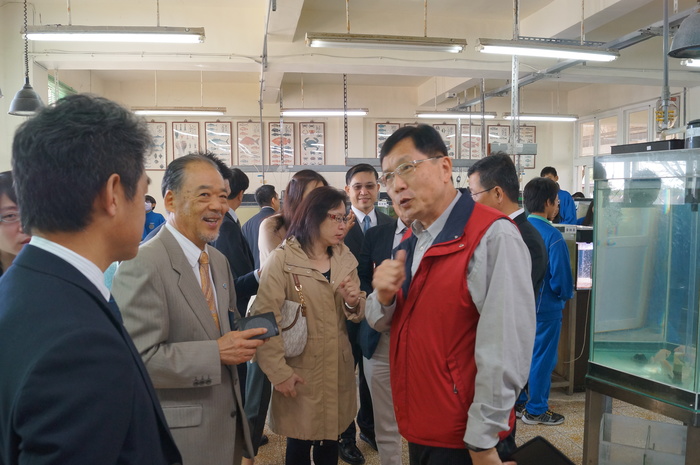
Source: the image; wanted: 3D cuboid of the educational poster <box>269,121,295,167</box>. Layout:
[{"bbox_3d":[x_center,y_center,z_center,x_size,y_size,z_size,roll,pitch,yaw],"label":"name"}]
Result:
[{"bbox_3d":[-1.172,-1.508,9.130,0.440,0.800,0.030,-1,4,-9],"label":"educational poster"}]

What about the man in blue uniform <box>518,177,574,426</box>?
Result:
[{"bbox_3d":[1.246,0.466,3.485,0.380,1.648,0.450,-4,5,-39],"label":"man in blue uniform"}]

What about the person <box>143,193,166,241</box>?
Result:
[{"bbox_3d":[-2.743,0.274,7.352,0.480,1.582,0.320,1,4,18],"label":"person"}]

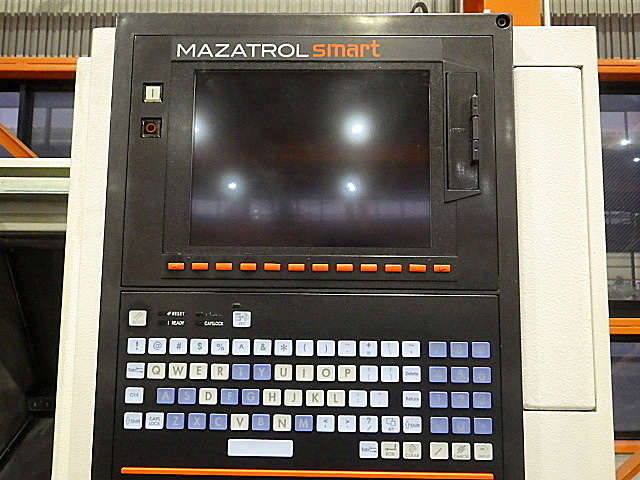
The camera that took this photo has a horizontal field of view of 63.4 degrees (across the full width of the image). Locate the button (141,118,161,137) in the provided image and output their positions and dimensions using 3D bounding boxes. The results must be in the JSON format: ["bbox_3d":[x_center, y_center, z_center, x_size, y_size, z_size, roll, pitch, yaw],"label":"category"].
[{"bbox_3d":[-0.153,-0.101,0.470,0.018,0.018,0.010,1,-6,1],"label":"button"}]

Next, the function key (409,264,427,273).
[{"bbox_3d":[0.086,0.025,0.454,0.015,0.007,0.005,1,-6,1],"label":"function key"}]

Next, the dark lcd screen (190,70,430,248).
[{"bbox_3d":[-0.008,-0.073,0.470,0.214,0.162,0.010,1,-6,1],"label":"dark lcd screen"}]

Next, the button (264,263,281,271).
[{"bbox_3d":[-0.042,0.024,0.456,0.015,0.007,0.005,1,-6,1],"label":"button"}]

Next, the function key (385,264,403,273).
[{"bbox_3d":[0.065,0.025,0.454,0.015,0.007,0.005,1,-6,1],"label":"function key"}]

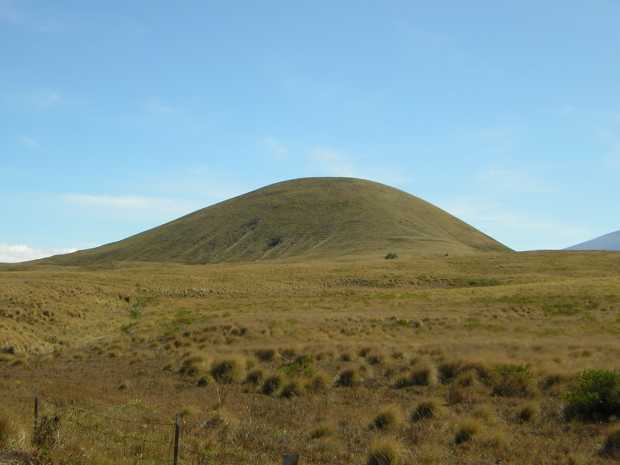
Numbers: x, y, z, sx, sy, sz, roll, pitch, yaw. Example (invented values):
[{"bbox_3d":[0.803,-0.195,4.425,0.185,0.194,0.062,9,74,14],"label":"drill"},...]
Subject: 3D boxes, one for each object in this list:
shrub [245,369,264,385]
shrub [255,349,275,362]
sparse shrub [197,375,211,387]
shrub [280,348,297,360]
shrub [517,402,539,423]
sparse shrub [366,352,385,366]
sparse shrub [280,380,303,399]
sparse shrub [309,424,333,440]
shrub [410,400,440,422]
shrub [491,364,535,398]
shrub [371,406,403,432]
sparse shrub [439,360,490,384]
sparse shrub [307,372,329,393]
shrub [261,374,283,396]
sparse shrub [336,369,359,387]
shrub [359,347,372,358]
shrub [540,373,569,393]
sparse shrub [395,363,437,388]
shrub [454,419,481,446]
[{"bbox_3d":[-2.058,5.340,35.864,0.719,0.552,0.677,0,-2,0],"label":"shrub"},{"bbox_3d":[-2.048,5.535,43.524,0.873,0.586,0.822,0,-2,0],"label":"shrub"},{"bbox_3d":[-3.878,5.389,35.219,0.494,0.406,0.467,0,-2,0],"label":"sparse shrub"},{"bbox_3d":[-0.985,5.590,44.319,0.711,0.511,0.670,0,-2,0],"label":"shrub"},{"bbox_3d":[6.189,5.122,27.524,0.607,0.529,0.571,0,-2,0],"label":"shrub"},{"bbox_3d":[2.835,5.497,41.865,0.756,0.564,0.712,0,-2,0],"label":"sparse shrub"},{"bbox_3d":[-0.618,5.245,32.312,0.735,0.571,0.619,0,-2,0],"label":"sparse shrub"},{"bbox_3d":[0.295,5.125,24.787,0.547,0.381,0.514,0,-2,0],"label":"sparse shrub"},{"bbox_3d":[3.297,5.109,27.607,0.831,0.584,0.779,0,-2,0],"label":"shrub"},{"bbox_3d":[6.799,5.003,32.474,1.433,1.062,1.165,0,-2,0],"label":"shrub"},{"bbox_3d":[2.087,5.037,26.050,0.888,0.651,0.832,0,-2,0],"label":"shrub"},{"bbox_3d":[5.765,5.224,36.090,1.882,0.833,1.244,0,-2,0],"label":"sparse shrub"},{"bbox_3d":[0.297,5.247,33.833,0.840,0.665,0.706,0,-2,0],"label":"sparse shrub"},{"bbox_3d":[-1.305,5.188,32.795,0.746,0.709,0.628,0,-2,0],"label":"shrub"},{"bbox_3d":[1.374,5.313,35.439,0.806,0.627,0.679,0,-2,0],"label":"sparse shrub"},{"bbox_3d":[2.618,5.660,45.616,0.660,0.538,0.558,0,-2,0],"label":"shrub"},{"bbox_3d":[8.568,5.256,33.892,0.981,0.666,0.824,0,-2,0],"label":"shrub"},{"bbox_3d":[3.837,5.201,35.180,1.528,0.898,1.275,0,-2,0],"label":"sparse shrub"},{"bbox_3d":[3.939,4.977,24.188,0.650,0.618,0.546,0,-2,0],"label":"shrub"}]

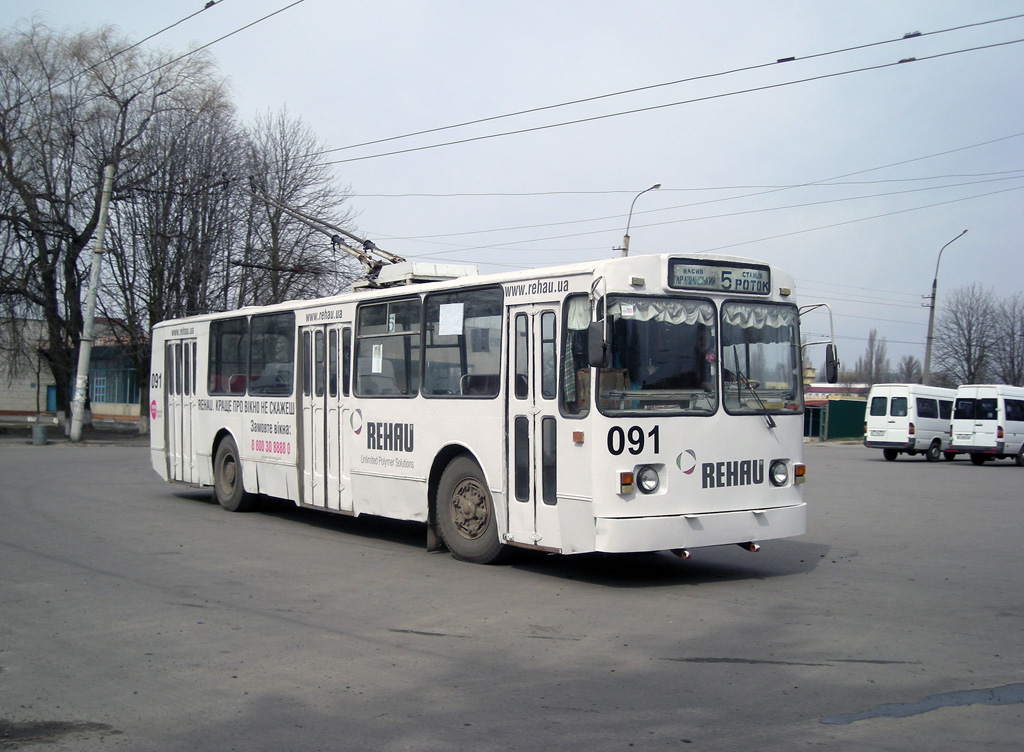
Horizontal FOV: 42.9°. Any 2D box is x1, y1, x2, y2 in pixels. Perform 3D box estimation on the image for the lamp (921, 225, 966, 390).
[{"bbox_3d":[21.931,-2.028,66.000,2.300,10.800,0.500,3,0,26],"label":"lamp"}]

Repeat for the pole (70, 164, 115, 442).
[{"bbox_3d":[-13.198,-2.292,41.000,0.360,8.770,0.360,7,0,0],"label":"pole"}]

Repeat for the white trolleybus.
[{"bbox_3d":[-1.417,0.301,16.325,2.520,3.100,11.750,0,-1,-34],"label":"white trolleybus"}]

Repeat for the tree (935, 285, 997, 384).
[{"bbox_3d":[26.189,-0.778,75.000,3.900,9.200,3.900,1,-1,0],"label":"tree"}]

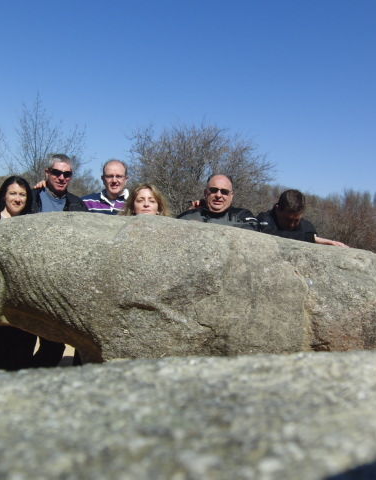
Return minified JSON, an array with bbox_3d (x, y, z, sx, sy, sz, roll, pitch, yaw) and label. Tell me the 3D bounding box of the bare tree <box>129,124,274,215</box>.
[{"bbox_3d":[0.199,-1.048,14.565,3.800,3.957,3.600,4,2,0],"label":"bare tree"}]

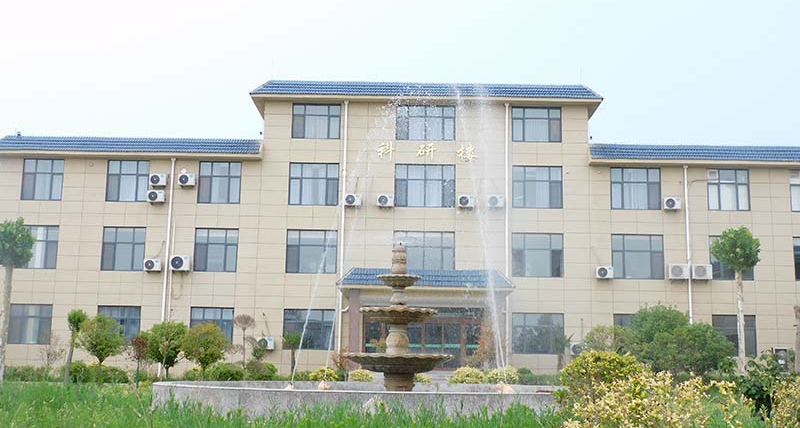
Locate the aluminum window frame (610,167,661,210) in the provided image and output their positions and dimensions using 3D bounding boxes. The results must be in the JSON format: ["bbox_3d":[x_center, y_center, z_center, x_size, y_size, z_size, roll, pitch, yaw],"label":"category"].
[{"bbox_3d":[11.788,-1.239,46.196,2.489,2.096,0.100,1,-10,1],"label":"aluminum window frame"}]

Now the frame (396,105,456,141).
[{"bbox_3d":[1.290,-4.564,46.414,2.976,1.770,0.120,1,-9,1],"label":"frame"}]

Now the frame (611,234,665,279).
[{"bbox_3d":[11.342,2.037,44.098,2.428,2.101,0.110,1,-9,1],"label":"frame"}]

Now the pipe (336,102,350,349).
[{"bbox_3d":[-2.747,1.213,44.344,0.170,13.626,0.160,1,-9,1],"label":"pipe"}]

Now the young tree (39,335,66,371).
[{"bbox_3d":[-15.504,6.286,41.218,1.254,1.811,1.200,1,-10,1],"label":"young tree"}]

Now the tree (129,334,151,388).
[{"bbox_3d":[-9.664,5.424,34.234,0.764,2.019,0.750,1,-10,1],"label":"tree"}]

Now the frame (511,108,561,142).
[{"bbox_3d":[6.949,-4.512,46.846,2.479,1.816,0.100,1,-10,1],"label":"frame"}]

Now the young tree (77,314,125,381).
[{"bbox_3d":[-11.439,5.124,35.267,1.690,2.531,1.690,1,-9,1],"label":"young tree"}]

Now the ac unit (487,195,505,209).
[{"bbox_3d":[4.738,-0.614,45.384,0.800,0.560,0.300,1,-9,1],"label":"ac unit"}]

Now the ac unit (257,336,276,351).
[{"bbox_3d":[-6.326,6.144,43.805,0.800,0.560,0.300,1,-10,1],"label":"ac unit"}]

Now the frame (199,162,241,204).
[{"bbox_3d":[-8.977,-1.561,46.031,2.106,2.078,0.120,1,-9,1],"label":"frame"}]

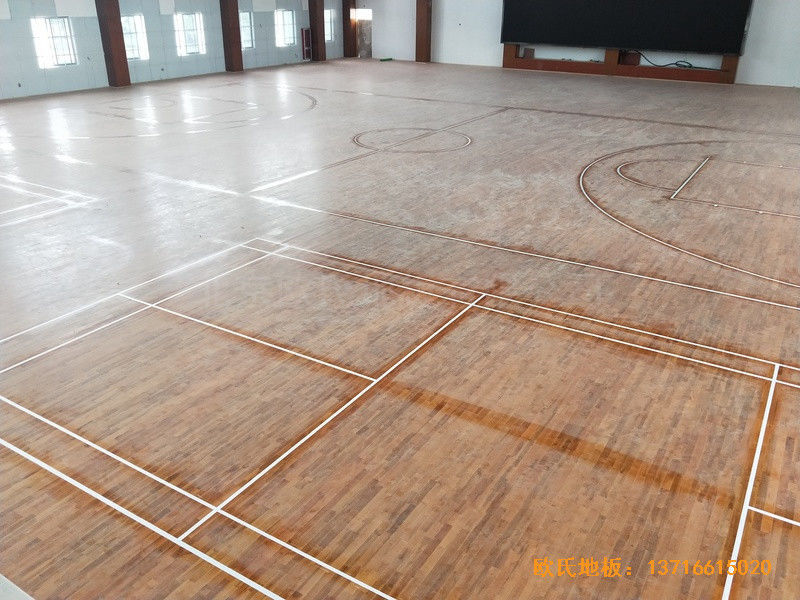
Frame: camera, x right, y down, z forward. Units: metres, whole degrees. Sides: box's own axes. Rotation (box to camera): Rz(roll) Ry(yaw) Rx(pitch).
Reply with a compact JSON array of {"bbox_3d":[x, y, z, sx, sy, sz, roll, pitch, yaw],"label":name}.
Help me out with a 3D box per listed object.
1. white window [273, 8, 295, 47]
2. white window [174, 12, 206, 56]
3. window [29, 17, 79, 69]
[{"bbox_3d":[-7.225,-17.169,36.524,0.150,2.050,1.900,15,29,28],"label":"white window"},{"bbox_3d":[-11.265,-14.276,31.069,0.150,2.020,1.850,15,29,28],"label":"white window"},{"bbox_3d":[-15.077,-11.269,25.258,0.150,1.950,1.750,15,29,28],"label":"window"}]

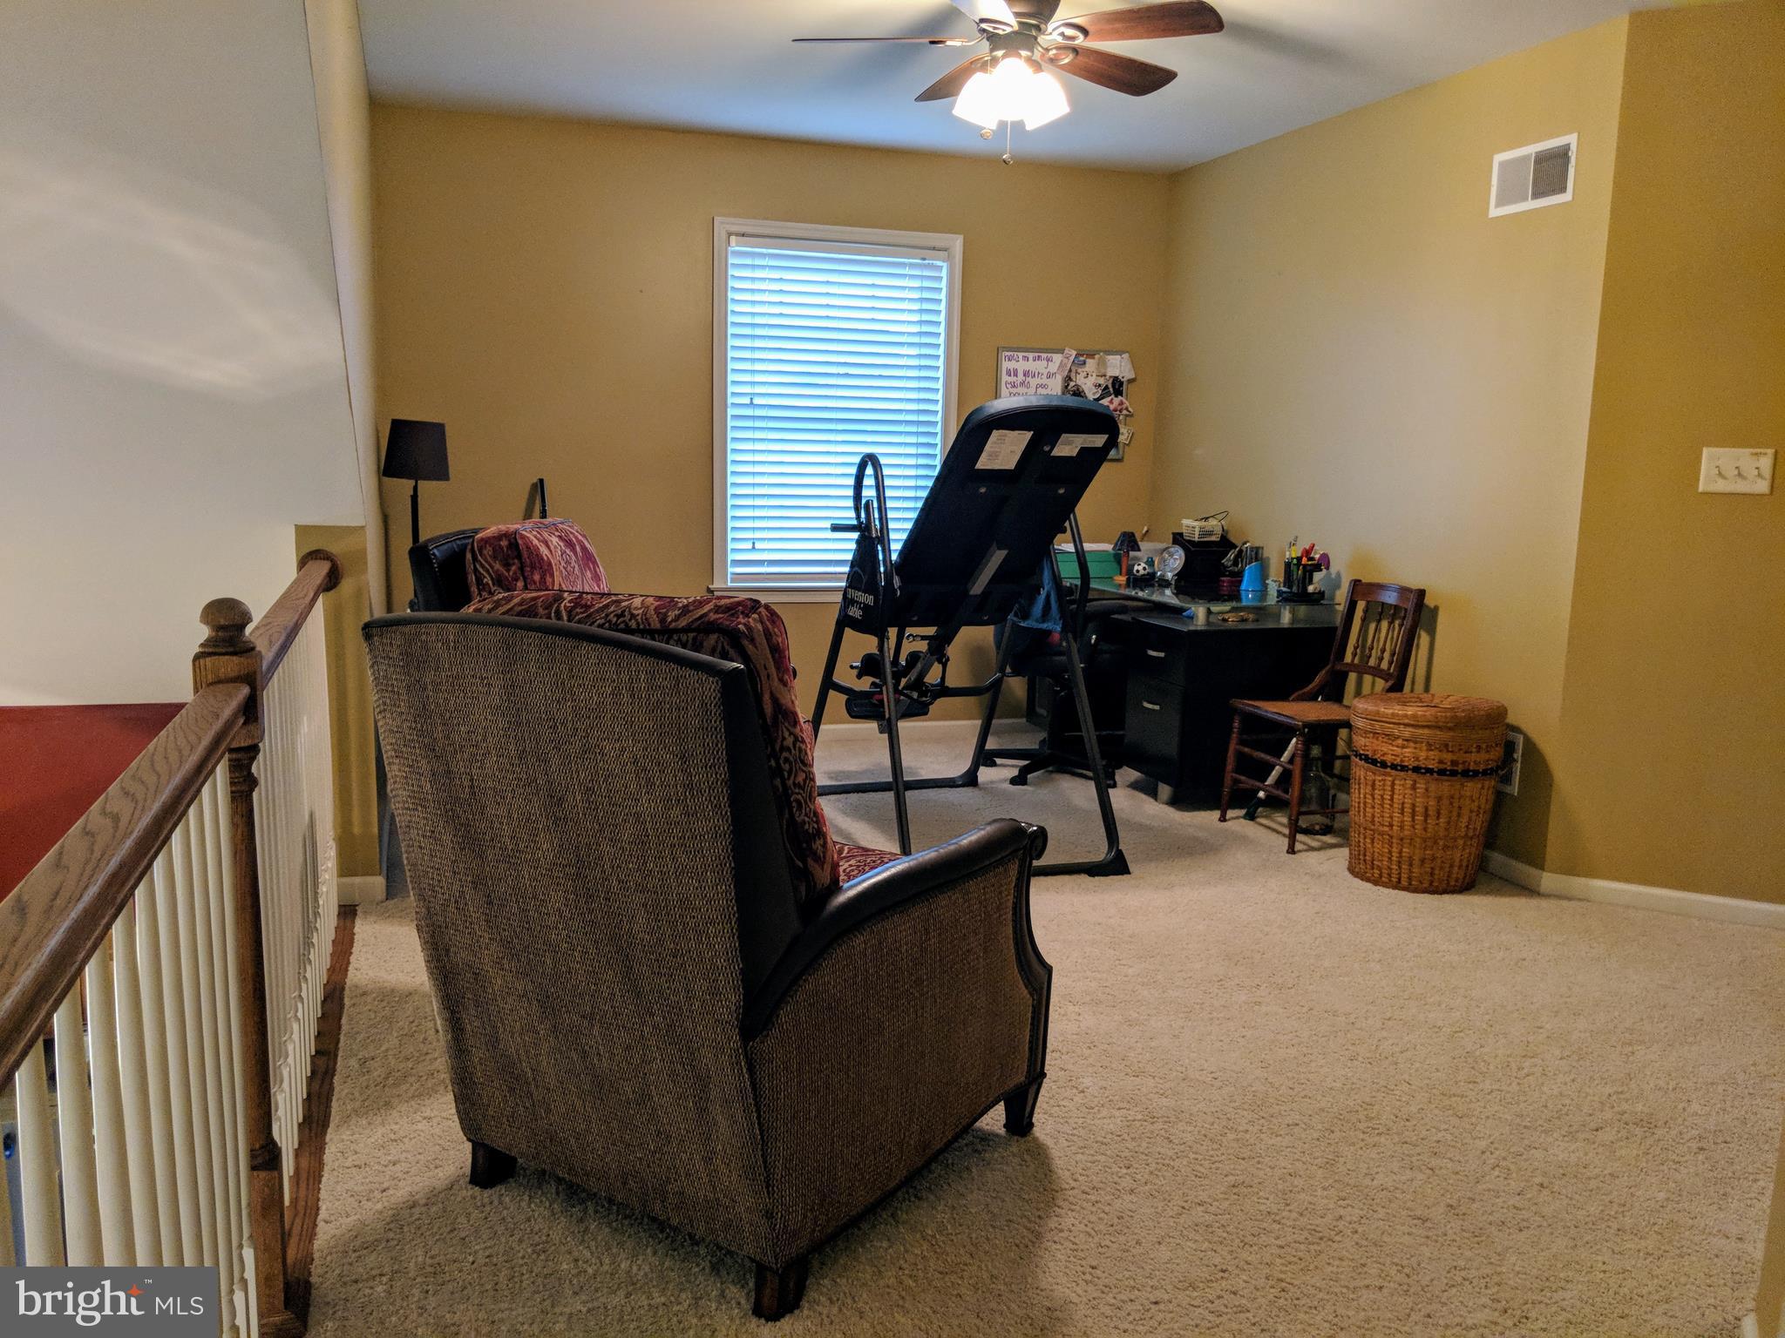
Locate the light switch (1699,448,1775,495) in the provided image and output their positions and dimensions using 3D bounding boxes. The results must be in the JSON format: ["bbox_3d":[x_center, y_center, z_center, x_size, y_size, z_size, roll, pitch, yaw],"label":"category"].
[{"bbox_3d":[2.261,-0.531,3.725,0.163,0.119,0.016,6,11,24],"label":"light switch"}]

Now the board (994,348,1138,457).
[{"bbox_3d":[0.739,-1.146,6.055,0.615,0.465,0.025,-2,10,-17],"label":"board"}]

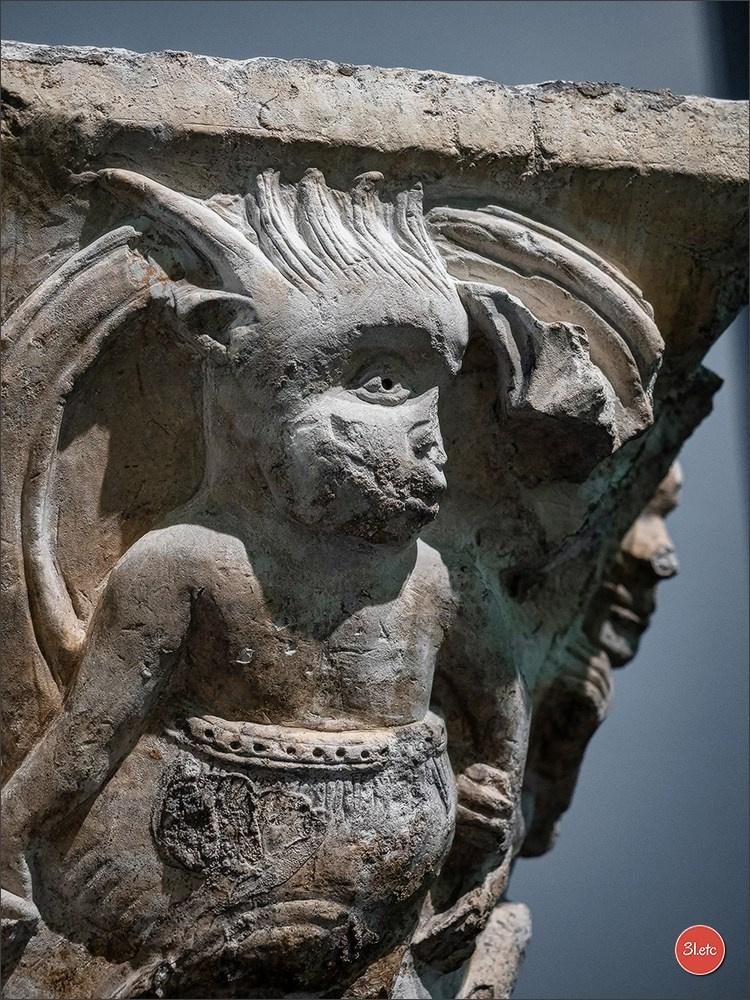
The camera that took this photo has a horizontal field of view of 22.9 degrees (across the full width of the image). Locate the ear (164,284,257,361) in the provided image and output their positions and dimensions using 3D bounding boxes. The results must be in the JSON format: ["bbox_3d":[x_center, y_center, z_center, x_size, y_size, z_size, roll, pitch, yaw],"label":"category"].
[{"bbox_3d":[-0.116,-0.125,1.300,0.063,0.050,0.040,0,-18,-7],"label":"ear"}]

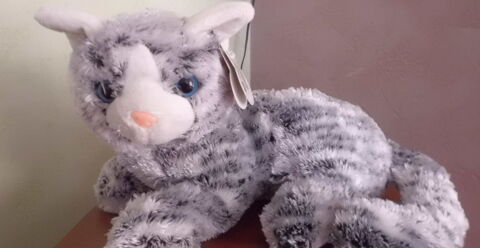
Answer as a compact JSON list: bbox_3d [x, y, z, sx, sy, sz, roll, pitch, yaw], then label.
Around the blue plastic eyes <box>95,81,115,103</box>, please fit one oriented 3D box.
[{"bbox_3d":[-0.132,-0.032,0.352,0.021,0.021,0.013,-2,12,8],"label":"blue plastic eyes"}]

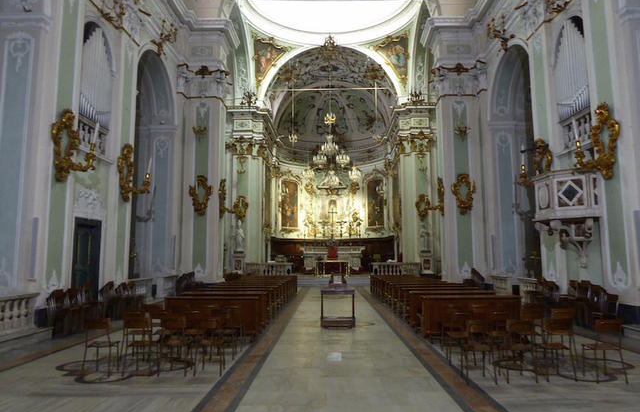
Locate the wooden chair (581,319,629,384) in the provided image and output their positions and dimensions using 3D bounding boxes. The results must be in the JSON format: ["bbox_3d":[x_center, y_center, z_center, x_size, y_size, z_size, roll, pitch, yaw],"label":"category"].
[{"bbox_3d":[3.872,1.954,6.366,0.412,0.835,0.471,0,-7,1],"label":"wooden chair"}]

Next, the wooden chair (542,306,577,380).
[{"bbox_3d":[3.285,1.962,6.456,0.412,0.845,0.471,-1,-7,7],"label":"wooden chair"}]

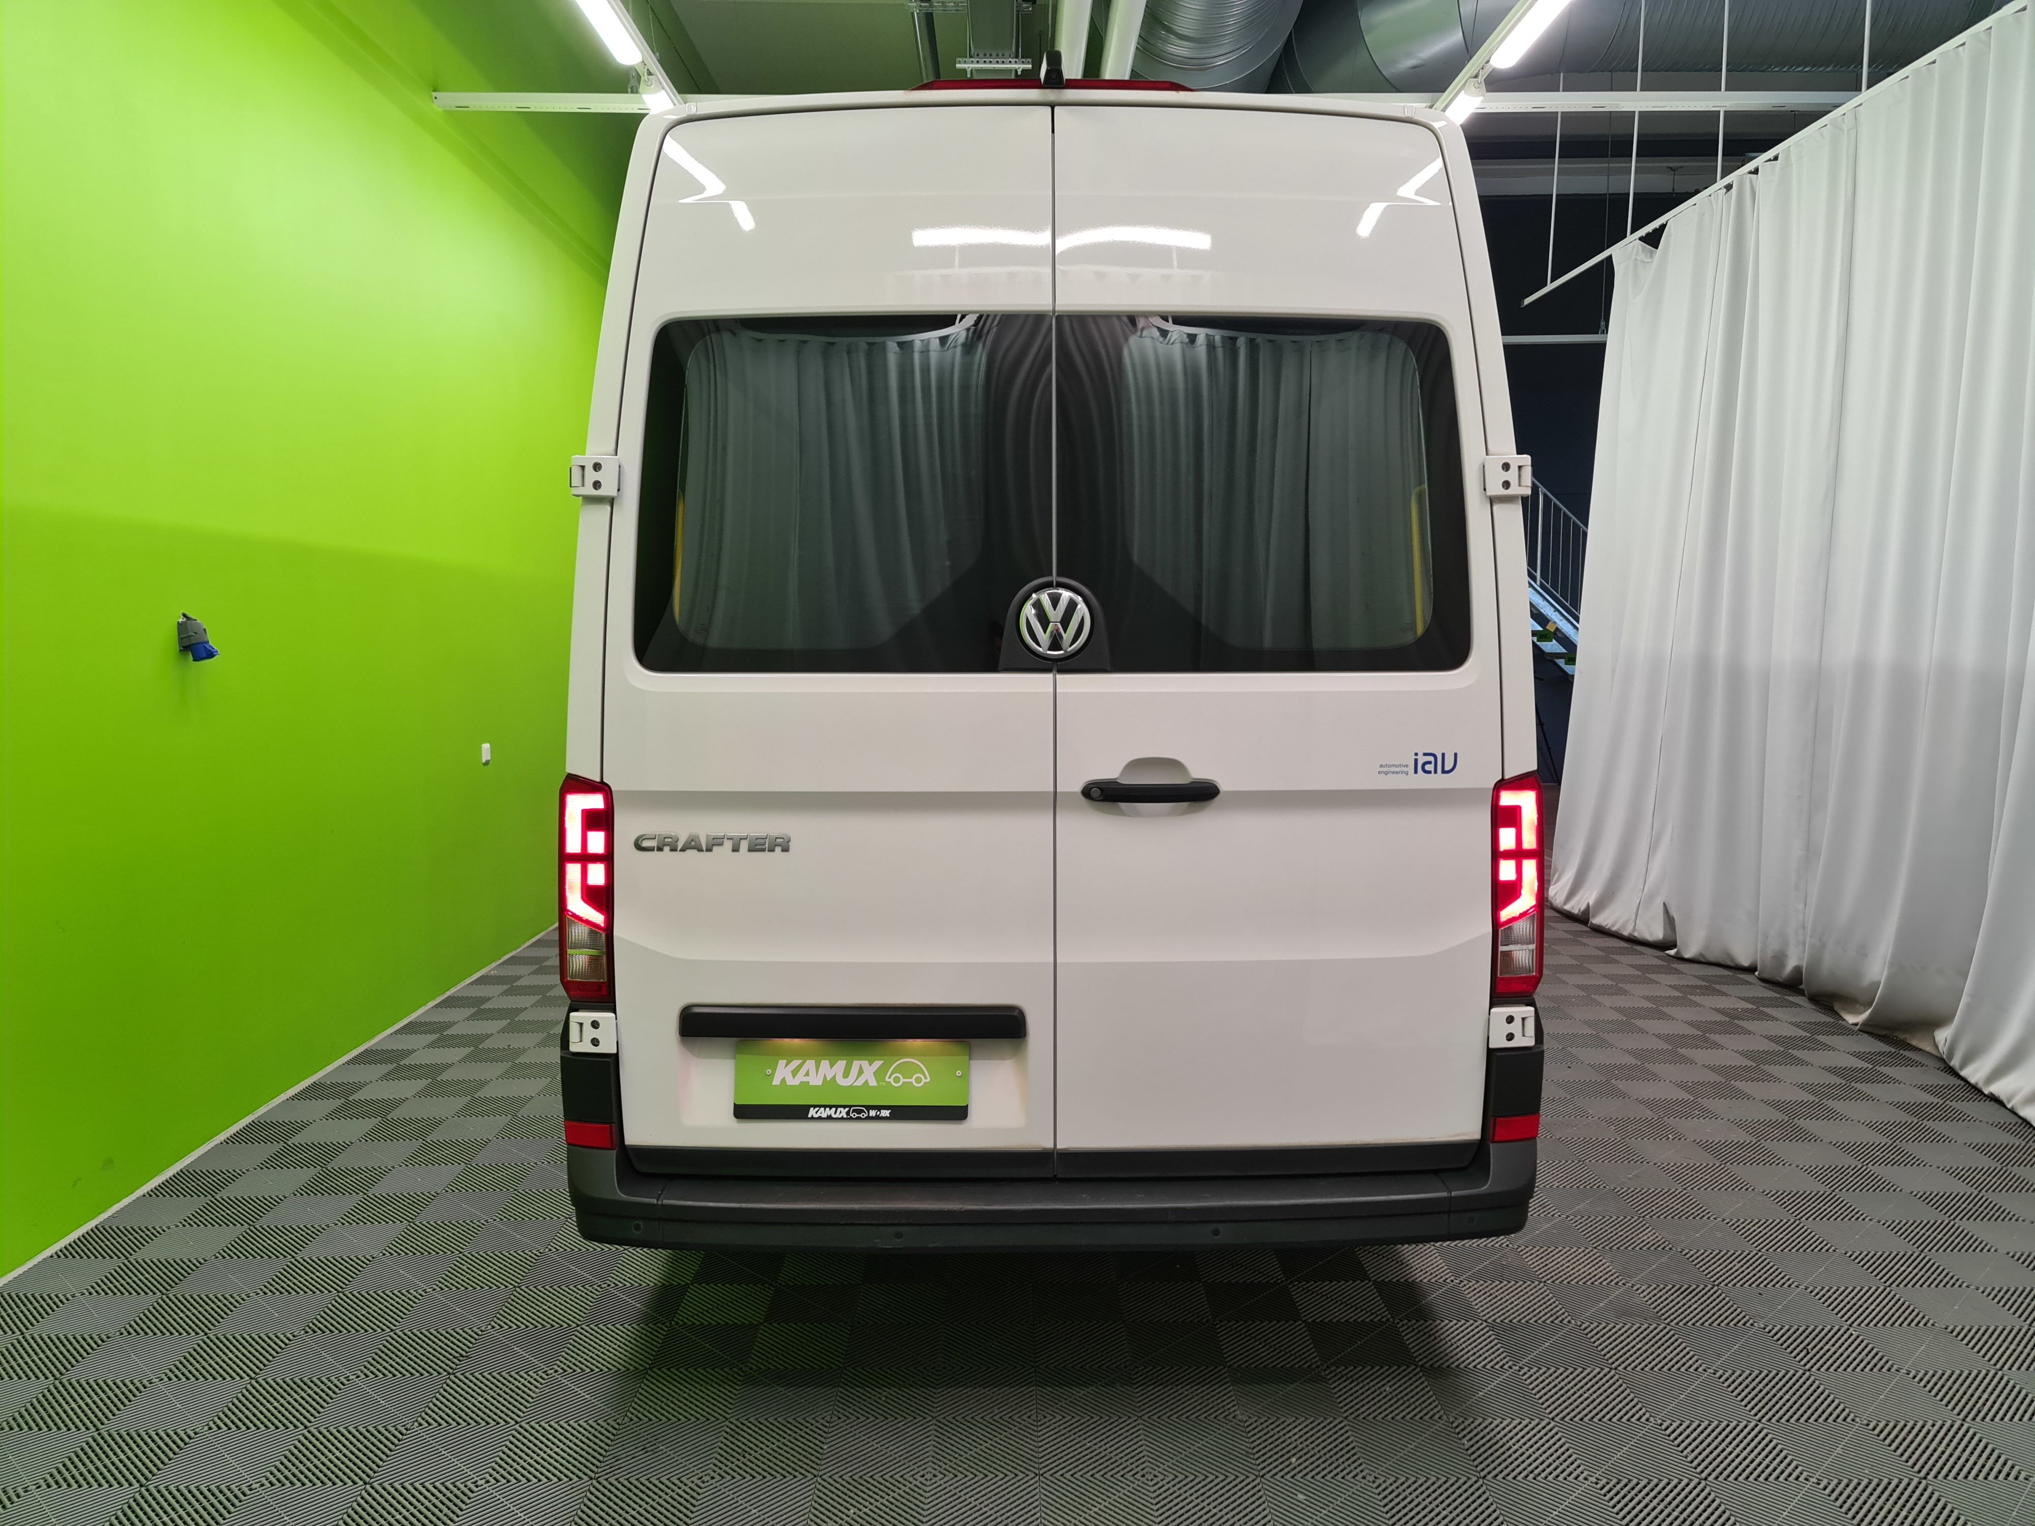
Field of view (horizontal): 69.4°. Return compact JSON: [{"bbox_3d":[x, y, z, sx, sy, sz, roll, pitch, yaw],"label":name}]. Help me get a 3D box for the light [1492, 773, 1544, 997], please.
[{"bbox_3d":[0.965,0.244,2.864,0.117,0.439,0.150,0,5,0],"label":"light"}]

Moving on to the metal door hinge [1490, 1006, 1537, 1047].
[{"bbox_3d":[0.939,0.508,2.822,0.092,0.082,0.075,0,5,0],"label":"metal door hinge"}]

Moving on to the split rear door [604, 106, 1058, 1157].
[{"bbox_3d":[-0.355,-0.220,2.781,0.849,1.992,0.180,0,5,0],"label":"split rear door"}]

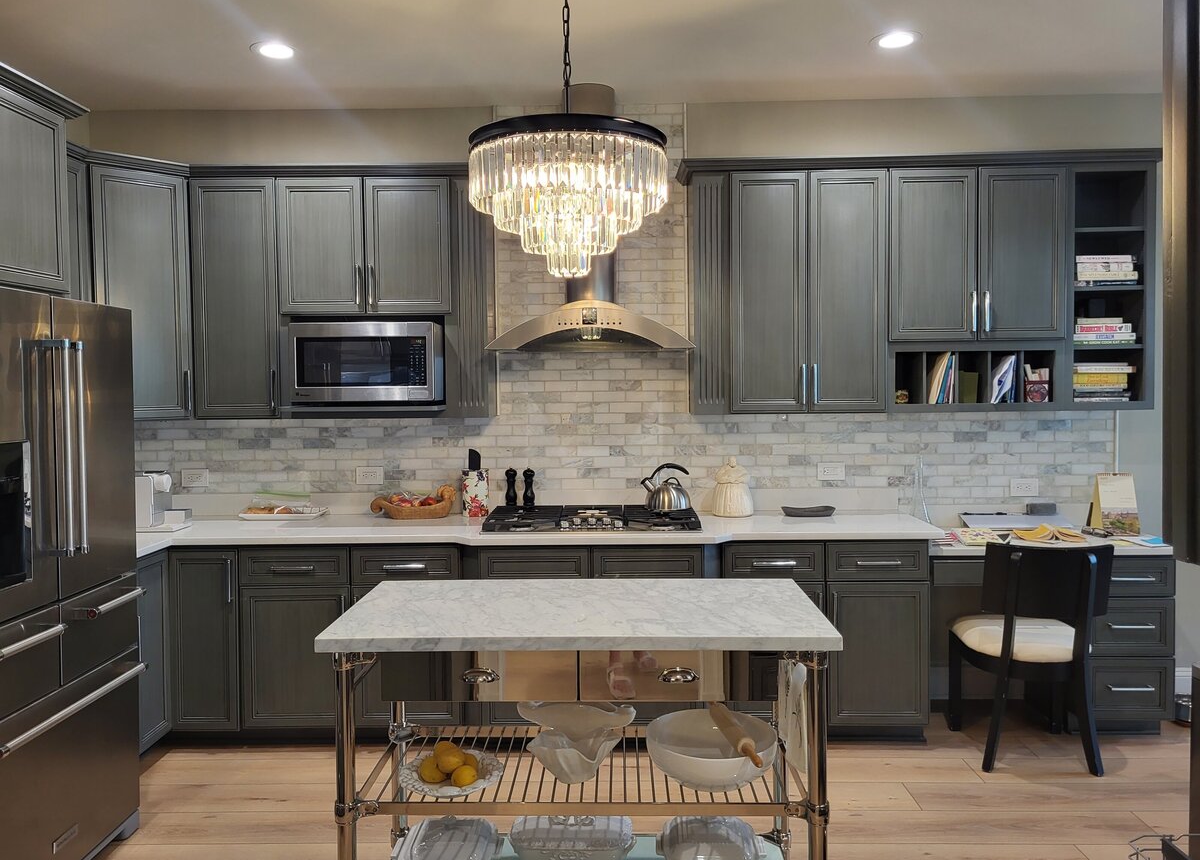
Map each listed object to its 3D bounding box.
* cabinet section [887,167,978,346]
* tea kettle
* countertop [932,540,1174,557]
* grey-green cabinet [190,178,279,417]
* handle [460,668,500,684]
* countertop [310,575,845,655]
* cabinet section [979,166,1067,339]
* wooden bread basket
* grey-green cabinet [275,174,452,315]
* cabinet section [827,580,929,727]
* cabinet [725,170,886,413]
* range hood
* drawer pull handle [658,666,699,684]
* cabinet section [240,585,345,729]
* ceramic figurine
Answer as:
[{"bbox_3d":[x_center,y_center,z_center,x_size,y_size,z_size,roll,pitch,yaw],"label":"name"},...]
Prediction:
[{"bbox_3d":[1.441,-0.760,4.054,0.372,0.739,0.330,-1,2,1],"label":"cabinet section"},{"bbox_3d":[0.302,0.259,4.112,0.230,0.217,0.210,-1,3,0],"label":"tea kettle"},{"bbox_3d":[1.893,0.497,4.022,1.002,0.034,0.530,-1,3,1],"label":"countertop"},{"bbox_3d":[-1.595,-0.583,4.119,0.373,1.050,0.330,-1,3,1],"label":"grey-green cabinet"},{"bbox_3d":[-0.303,0.627,2.293,0.097,0.041,0.030,-1,3,1],"label":"handle"},{"bbox_3d":[-0.046,0.491,2.438,1.250,0.036,0.613,0,3,1],"label":"countertop"},{"bbox_3d":[1.824,-0.764,4.049,0.373,0.739,0.330,-1,2,1],"label":"cabinet section"},{"bbox_3d":[-0.868,0.334,4.199,0.396,0.157,0.190,-1,3,1],"label":"wooden bread basket"},{"bbox_3d":[-1.033,-0.818,4.130,0.770,0.600,0.330,-1,3,1],"label":"grey-green cabinet"},{"bbox_3d":[1.135,0.900,3.962,0.409,0.586,0.610,-1,2,1],"label":"cabinet section"},{"bbox_3d":[0.907,-0.612,4.098,0.699,1.050,0.330,-1,3,1],"label":"cabinet"},{"bbox_3d":[-0.040,-0.575,4.059,0.895,0.435,0.460,-1,3,1],"label":"range hood"},{"bbox_3d":[0.190,0.590,2.167,0.096,0.040,0.028,-1,3,1],"label":"drawer pull handle"},{"bbox_3d":[-1.237,0.923,3.994,0.447,0.586,0.610,-1,2,1],"label":"cabinet section"},{"bbox_3d":[0.613,0.263,4.137,0.190,0.280,0.180,-1,3,-5],"label":"ceramic figurine"}]

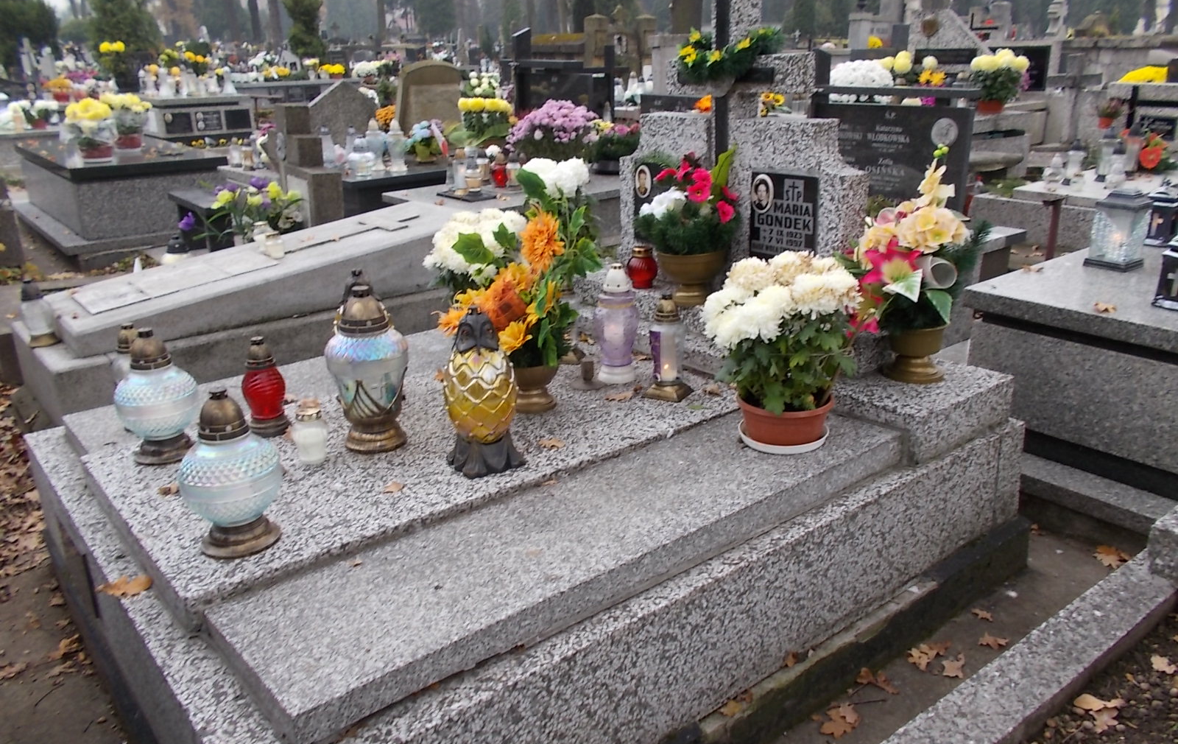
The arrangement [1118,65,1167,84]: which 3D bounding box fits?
[{"bbox_3d":[4.888,-2.552,7.800,0.420,0.300,0.460,-16,24,-36],"label":"arrangement"}]

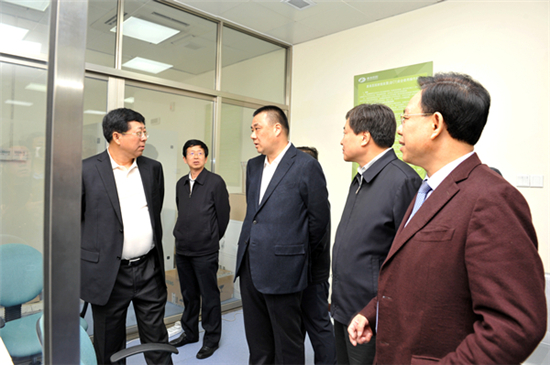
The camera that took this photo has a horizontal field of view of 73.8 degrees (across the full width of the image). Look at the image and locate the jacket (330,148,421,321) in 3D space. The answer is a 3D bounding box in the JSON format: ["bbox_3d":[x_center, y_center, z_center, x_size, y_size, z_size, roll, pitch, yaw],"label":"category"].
[{"bbox_3d":[0.440,0.220,1.510,0.360,0.710,0.540,2,3,-12],"label":"jacket"}]

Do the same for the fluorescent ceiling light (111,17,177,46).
[{"bbox_3d":[-1.446,-1.695,4.068,0.580,0.060,0.600,0,4,-43],"label":"fluorescent ceiling light"}]

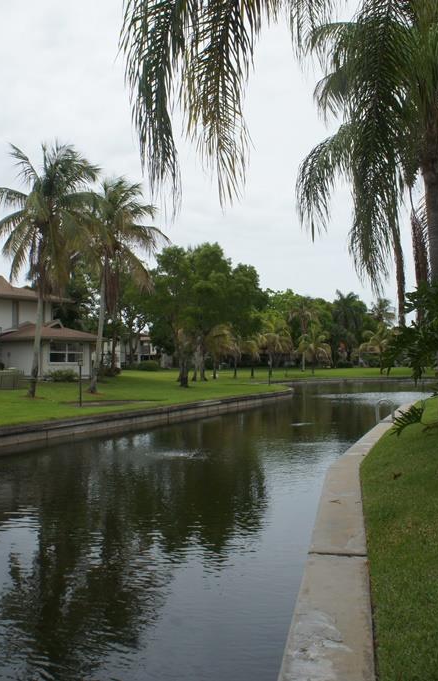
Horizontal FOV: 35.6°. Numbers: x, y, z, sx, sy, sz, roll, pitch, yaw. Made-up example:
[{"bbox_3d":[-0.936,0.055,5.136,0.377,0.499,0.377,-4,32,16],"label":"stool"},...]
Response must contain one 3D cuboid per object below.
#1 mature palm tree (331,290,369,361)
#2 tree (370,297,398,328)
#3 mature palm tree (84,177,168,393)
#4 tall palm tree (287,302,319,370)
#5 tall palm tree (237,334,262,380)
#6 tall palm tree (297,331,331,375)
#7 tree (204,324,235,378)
[{"bbox_3d":[18.175,-1.671,95.000,5.010,10.580,5.010,-1,-2,0],"label":"mature palm tree"},{"bbox_3d":[25.564,-1.360,106.000,4.350,10.960,4.350,-1,-2,0],"label":"tree"},{"bbox_3d":[-4.621,-2.627,32.000,4.500,10.130,4.500,-1,-2,0],"label":"mature palm tree"},{"bbox_3d":[10.529,-0.431,84.000,4.060,8.500,4.060,-1,-2,0],"label":"tall palm tree"},{"bbox_3d":[2.909,1.455,63.000,2.400,4.020,2.400,-1,-2,0],"label":"tall palm tree"},{"bbox_3d":[9.381,1.203,67.000,3.340,4.370,3.340,-1,-2,0],"label":"tall palm tree"},{"bbox_3d":[0.044,0.968,60.000,2.900,4.750,2.900,-1,-2,0],"label":"tree"}]

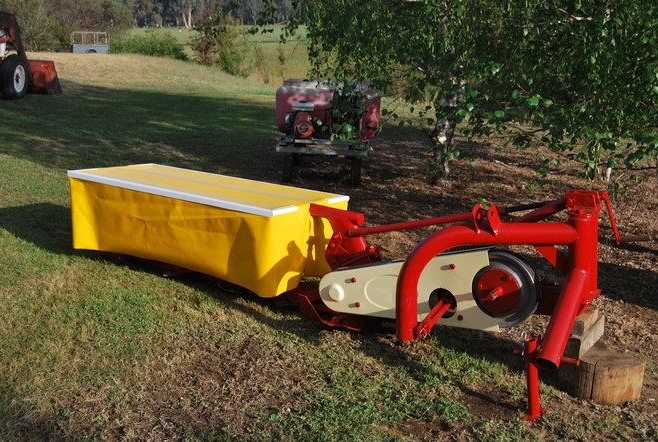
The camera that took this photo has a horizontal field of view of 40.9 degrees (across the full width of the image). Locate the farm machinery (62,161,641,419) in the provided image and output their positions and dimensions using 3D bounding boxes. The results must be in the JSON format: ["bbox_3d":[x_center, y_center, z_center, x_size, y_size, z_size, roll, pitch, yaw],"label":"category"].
[{"bbox_3d":[-0.179,0.068,5.218,3.757,0.970,1.172,10,13,35],"label":"farm machinery"}]

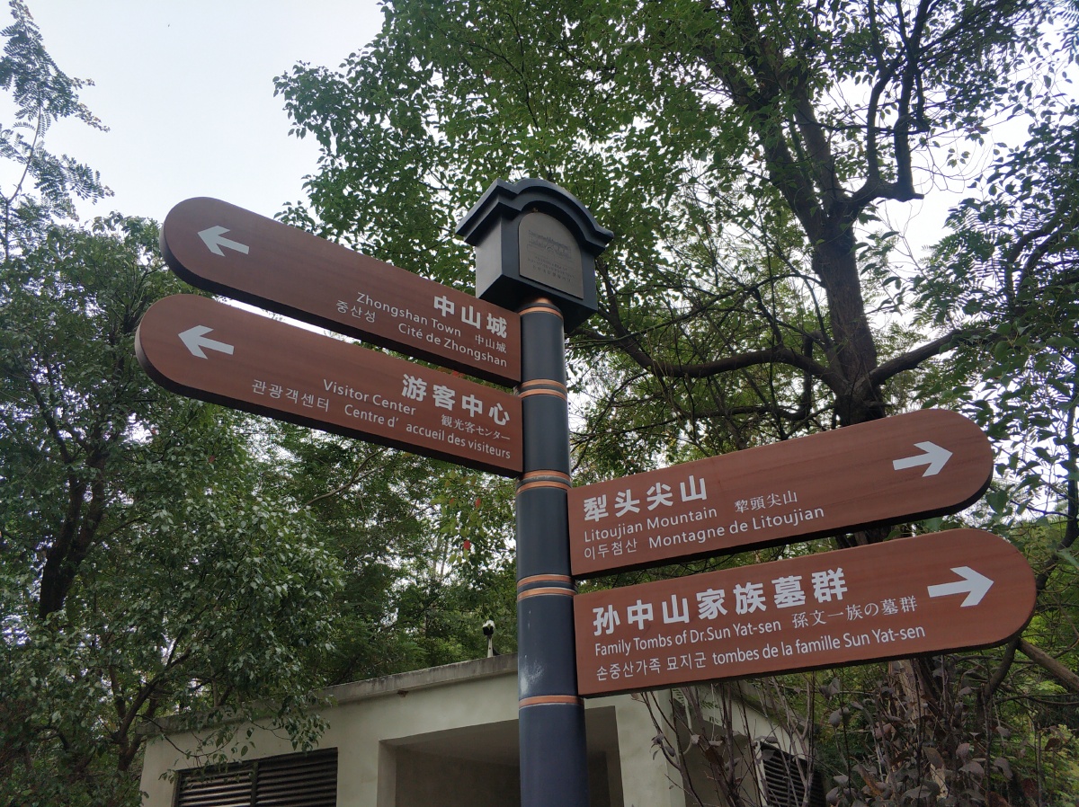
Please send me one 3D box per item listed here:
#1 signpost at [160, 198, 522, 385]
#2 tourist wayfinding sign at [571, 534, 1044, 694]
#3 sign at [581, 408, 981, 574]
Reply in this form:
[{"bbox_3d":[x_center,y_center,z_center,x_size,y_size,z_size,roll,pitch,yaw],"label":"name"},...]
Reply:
[{"bbox_3d":[-0.481,-0.288,2.252,1.008,0.241,0.045,18,-35,-31],"label":"signpost"},{"bbox_3d":[0.550,0.479,1.893,1.008,0.241,0.045,-16,-32,22],"label":"tourist wayfinding sign"},{"bbox_3d":[0.542,0.226,2.041,1.008,0.241,0.045,-15,-32,22],"label":"sign"}]

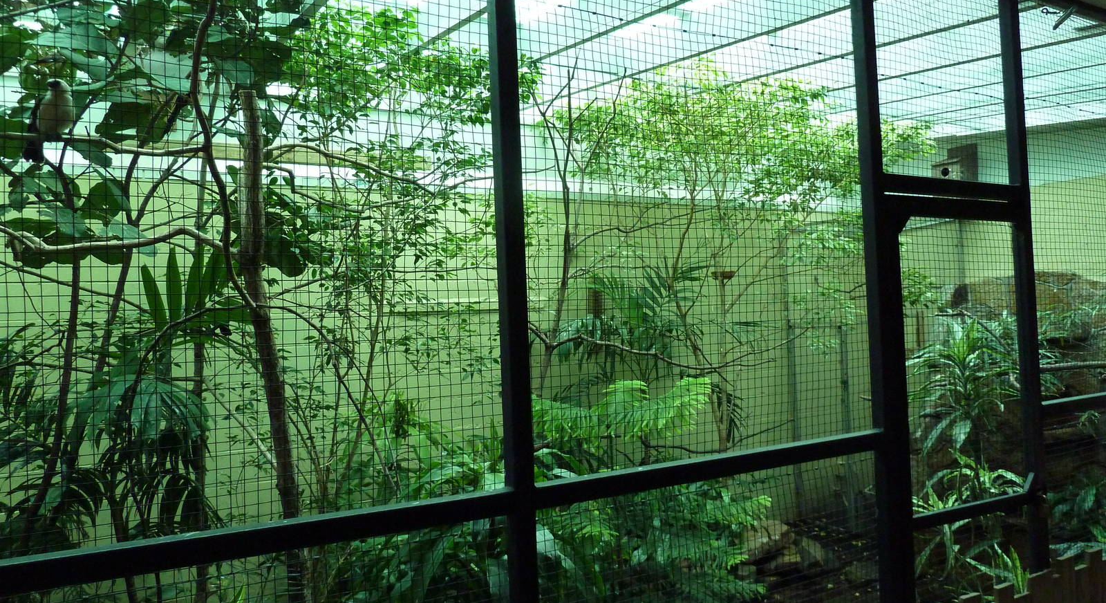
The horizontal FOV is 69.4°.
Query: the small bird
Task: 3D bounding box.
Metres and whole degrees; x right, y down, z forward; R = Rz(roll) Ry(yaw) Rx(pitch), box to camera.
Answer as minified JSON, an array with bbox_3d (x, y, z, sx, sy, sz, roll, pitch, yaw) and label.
[{"bbox_3d":[-1.021,-0.367,1.620,0.105,0.155,0.070,-4,-3,37],"label":"small bird"}]

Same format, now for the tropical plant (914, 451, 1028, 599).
[{"bbox_3d":[1.734,0.959,3.350,0.440,0.580,0.420,-1,-2,-27],"label":"tropical plant"}]

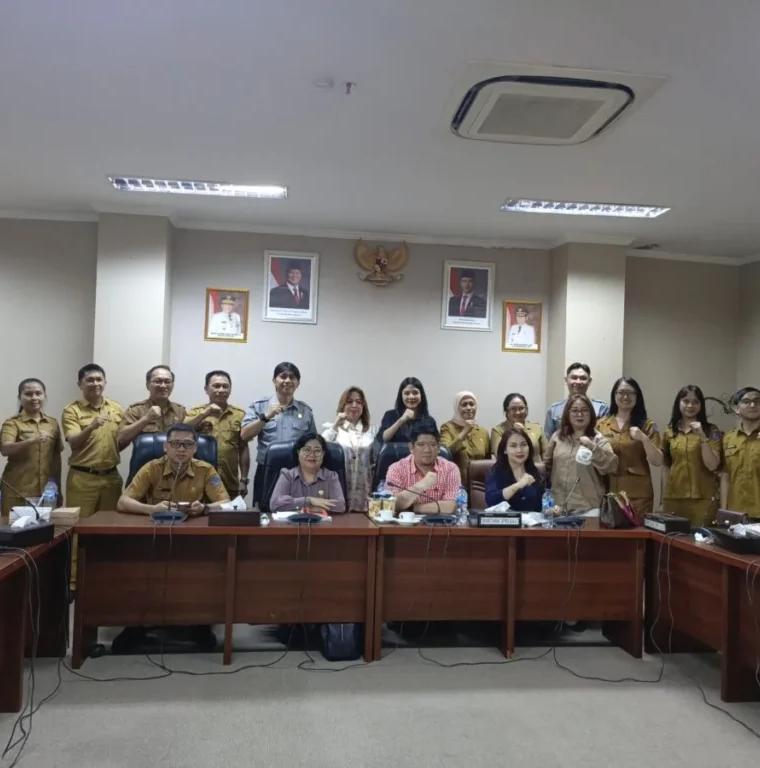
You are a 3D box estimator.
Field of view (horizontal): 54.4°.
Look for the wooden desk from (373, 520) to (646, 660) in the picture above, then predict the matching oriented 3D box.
[{"bbox_3d":[0.755,1.233,4.577,1.620,0.750,0.610,2,-2,-8],"label":"wooden desk"}]

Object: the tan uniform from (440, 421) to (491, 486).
[{"bbox_3d":[0.667,0.604,5.773,0.420,0.638,0.280,2,-2,-2],"label":"tan uniform"}]

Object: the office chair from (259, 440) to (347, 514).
[{"bbox_3d":[-0.534,0.997,4.993,0.640,1.180,0.700,2,-2,-8],"label":"office chair"}]

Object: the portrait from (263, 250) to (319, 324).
[{"bbox_3d":[-0.759,-0.824,6.336,0.455,0.610,0.030,2,-2,-8],"label":"portrait"}]

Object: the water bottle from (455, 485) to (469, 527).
[{"bbox_3d":[0.489,0.724,4.392,0.068,0.238,0.068,2,-2,-8],"label":"water bottle"}]

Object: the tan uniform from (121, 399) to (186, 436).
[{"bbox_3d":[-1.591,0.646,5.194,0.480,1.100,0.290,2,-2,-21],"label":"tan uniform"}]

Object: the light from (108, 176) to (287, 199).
[{"bbox_3d":[-1.268,-1.405,5.223,1.220,0.070,0.310,2,-2,-7],"label":"light"}]

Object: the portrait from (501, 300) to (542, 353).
[{"bbox_3d":[1.272,-0.509,6.598,0.356,0.450,0.028,2,-2,-8],"label":"portrait"}]

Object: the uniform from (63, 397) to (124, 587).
[{"bbox_3d":[-1.994,0.761,5.163,0.460,1.345,0.290,3,-2,-23],"label":"uniform"}]

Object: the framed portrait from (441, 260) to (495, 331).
[{"bbox_3d":[0.785,-0.773,6.542,0.460,0.610,0.030,2,-2,-8],"label":"framed portrait"}]

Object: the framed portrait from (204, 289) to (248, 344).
[{"bbox_3d":[-1.270,-0.568,6.129,0.351,0.431,0.030,2,-2,-7],"label":"framed portrait"}]

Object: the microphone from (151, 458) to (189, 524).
[{"bbox_3d":[-1.207,0.611,4.263,0.210,0.340,0.280,2,-2,-7],"label":"microphone"}]

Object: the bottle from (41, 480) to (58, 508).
[{"bbox_3d":[-1.830,0.640,4.108,0.064,0.235,0.064,2,-2,-7],"label":"bottle"}]

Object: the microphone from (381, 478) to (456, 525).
[{"bbox_3d":[0.236,0.703,4.473,0.469,0.260,0.210,2,-2,-7],"label":"microphone"}]

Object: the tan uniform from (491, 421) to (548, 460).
[{"bbox_3d":[1.101,0.616,5.881,0.430,0.650,0.280,2,-2,0],"label":"tan uniform"}]

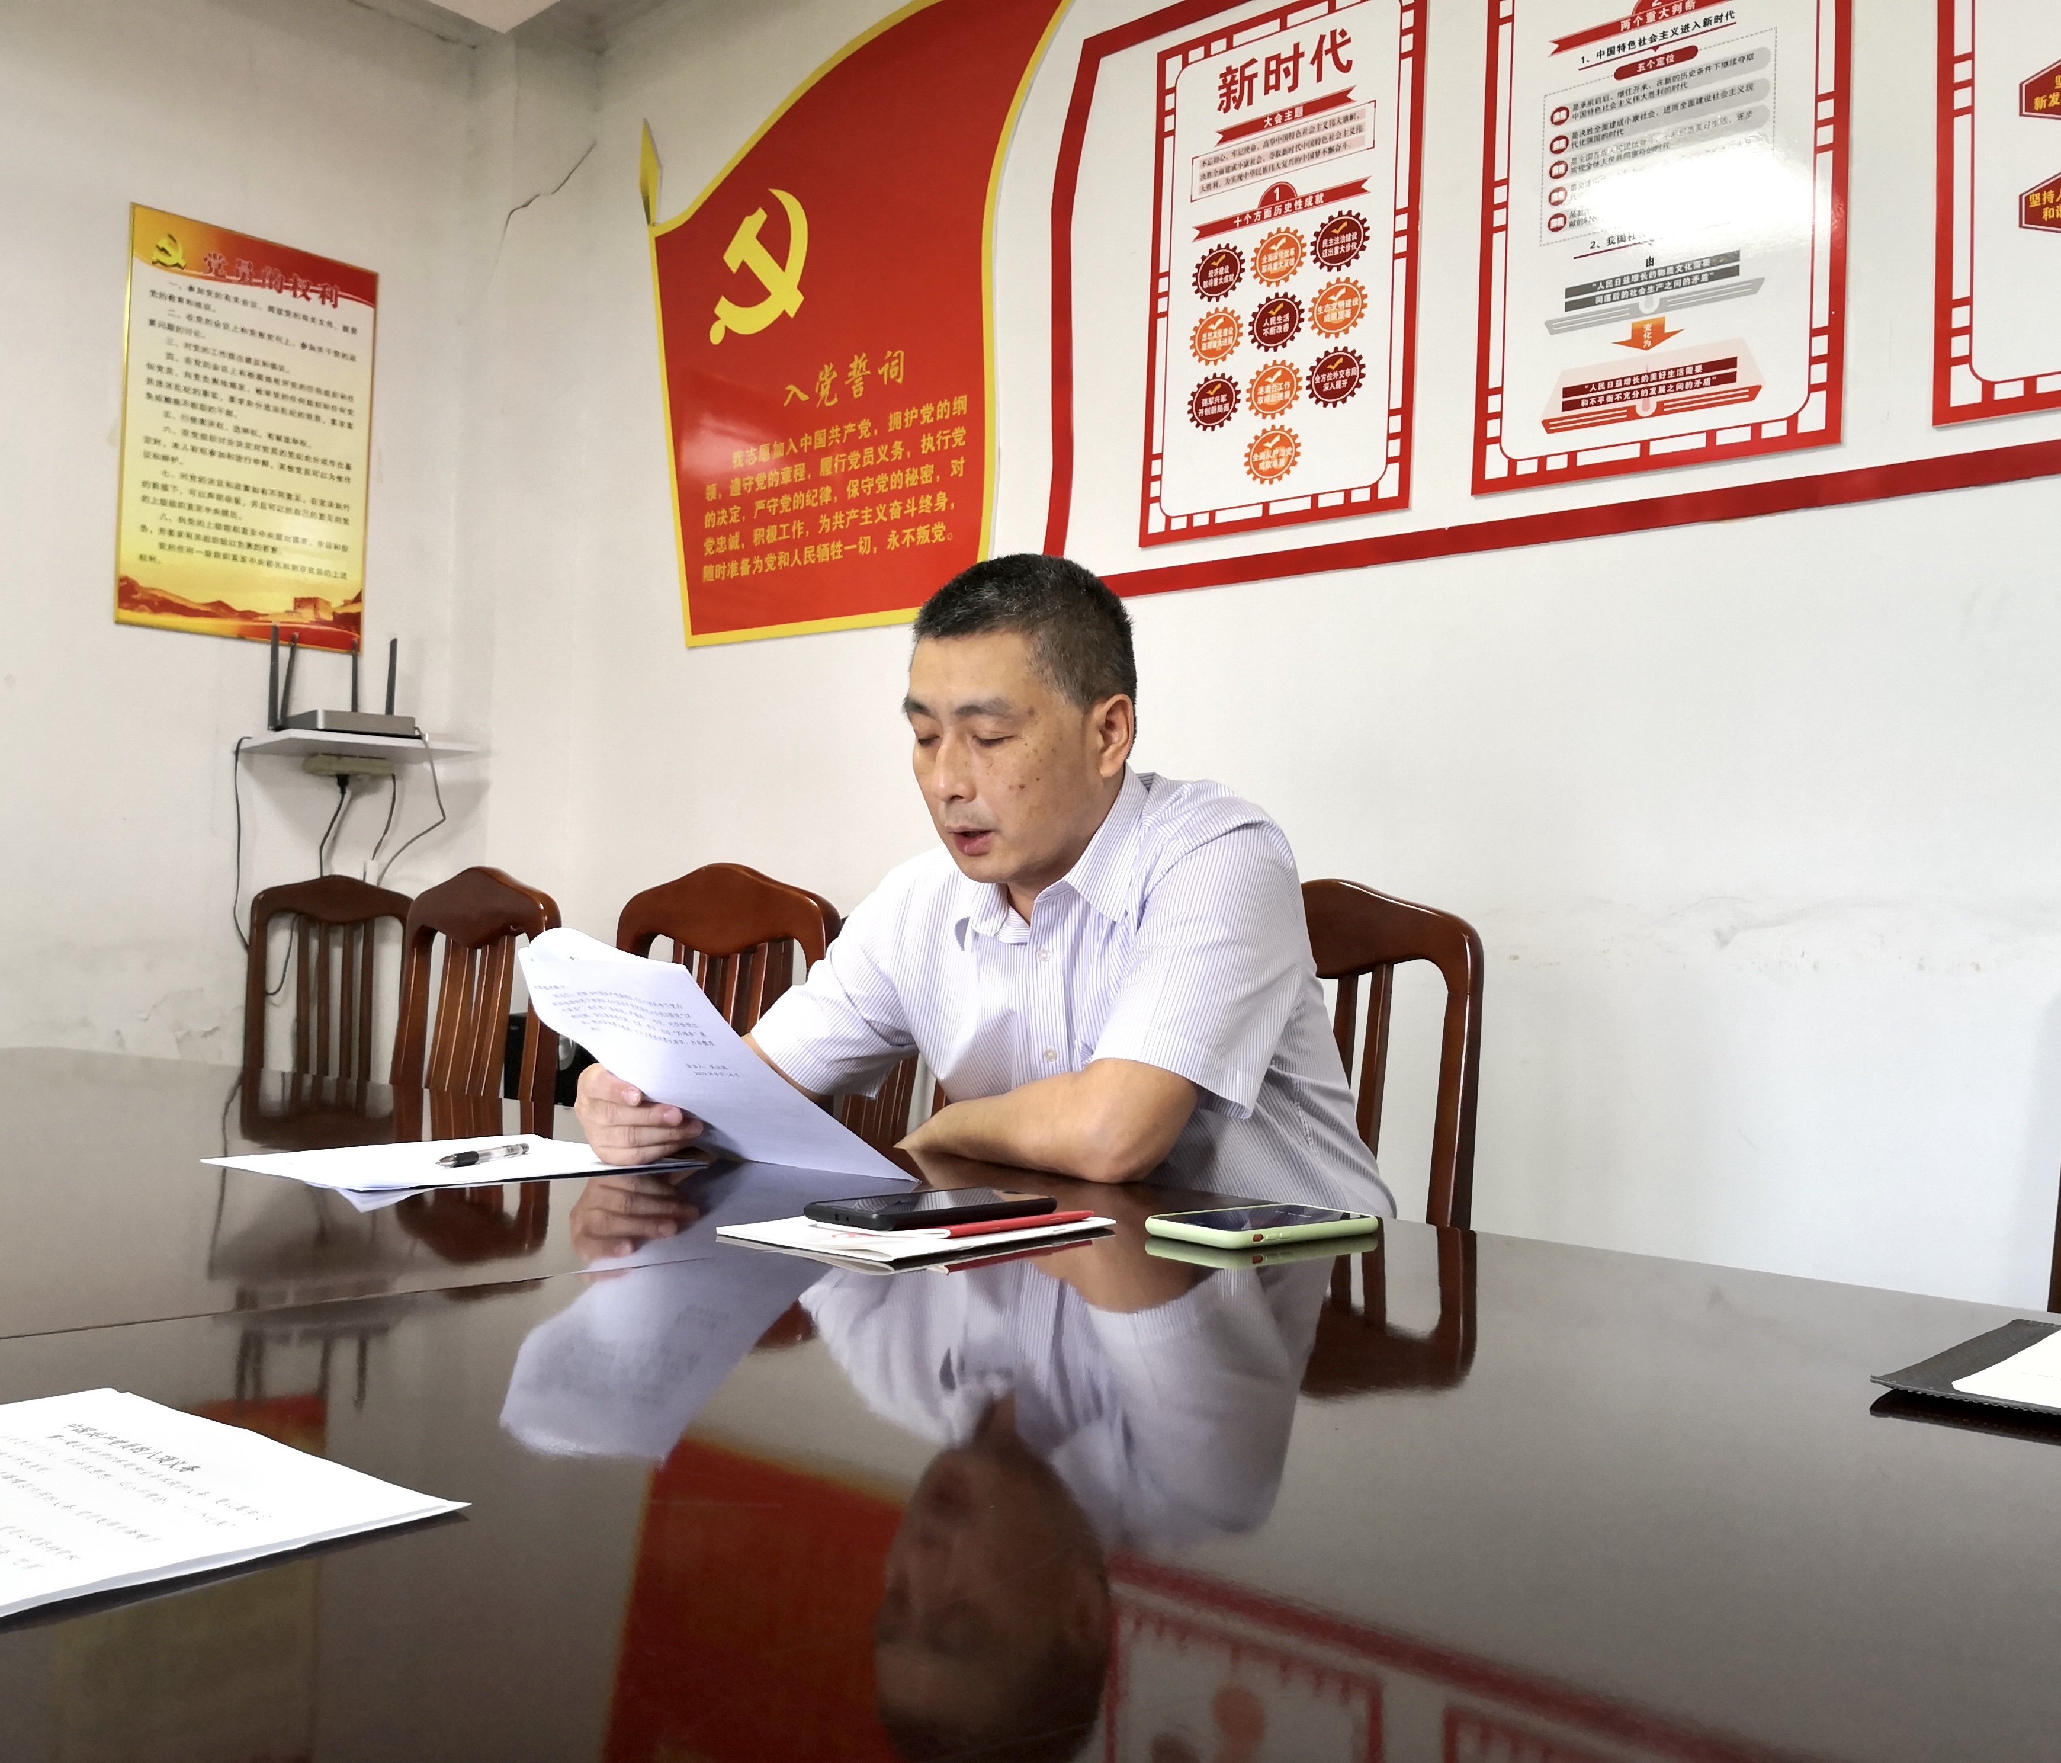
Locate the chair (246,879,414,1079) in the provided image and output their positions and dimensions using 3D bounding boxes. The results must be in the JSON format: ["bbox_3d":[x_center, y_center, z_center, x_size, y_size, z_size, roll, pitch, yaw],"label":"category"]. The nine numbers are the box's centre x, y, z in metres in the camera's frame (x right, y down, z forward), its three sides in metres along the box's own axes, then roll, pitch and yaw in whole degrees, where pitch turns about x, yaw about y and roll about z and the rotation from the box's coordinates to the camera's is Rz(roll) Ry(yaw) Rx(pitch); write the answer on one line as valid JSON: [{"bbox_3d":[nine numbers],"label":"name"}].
[{"bbox_3d":[-1.138,0.503,3.142,0.400,1.010,0.470,4,-3,-42],"label":"chair"}]

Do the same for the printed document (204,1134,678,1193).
[{"bbox_3d":[-0.440,0.215,1.417,0.235,0.006,0.300,0,-3,39],"label":"printed document"}]

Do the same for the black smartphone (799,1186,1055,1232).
[{"bbox_3d":[-0.061,0.206,1.158,0.154,0.009,0.076,4,-3,-44],"label":"black smartphone"}]

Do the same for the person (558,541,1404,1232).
[{"bbox_3d":[0.011,0.357,1.578,0.489,1.262,0.679,0,-3,41],"label":"person"}]

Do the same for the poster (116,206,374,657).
[{"bbox_3d":[-1.405,-0.798,3.316,0.012,0.728,0.458,0,-3,41],"label":"poster"}]

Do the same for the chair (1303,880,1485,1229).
[{"bbox_3d":[0.168,0.492,1.705,0.400,1.010,0.470,0,-3,38],"label":"chair"}]

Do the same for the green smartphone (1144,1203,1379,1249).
[{"bbox_3d":[0.151,0.223,1.189,0.152,0.011,0.078,3,-3,-40],"label":"green smartphone"}]

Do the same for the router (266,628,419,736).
[{"bbox_3d":[-1.223,-0.355,3.305,0.125,0.190,0.200,0,-3,41],"label":"router"}]

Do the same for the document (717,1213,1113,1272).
[{"bbox_3d":[-0.067,0.215,1.149,0.137,0.010,0.203,0,-3,38],"label":"document"}]

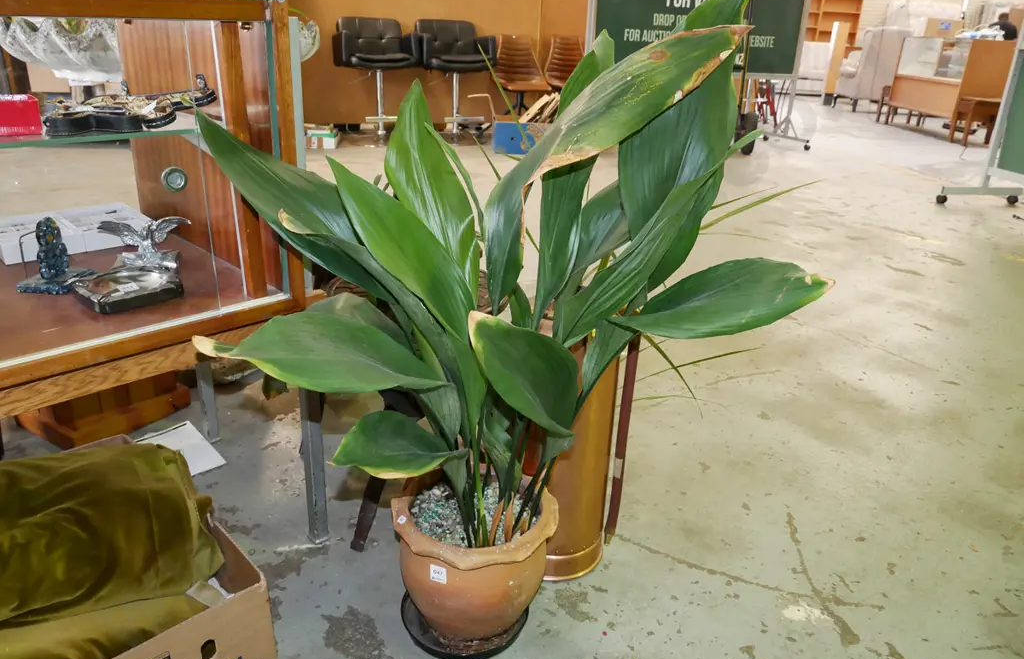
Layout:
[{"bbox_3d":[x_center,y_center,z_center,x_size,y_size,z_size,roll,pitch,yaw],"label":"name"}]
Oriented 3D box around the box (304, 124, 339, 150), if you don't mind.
[{"bbox_3d":[-1.534,-1.510,5.517,0.340,0.160,0.260,-1,25,-8],"label":"box"}]

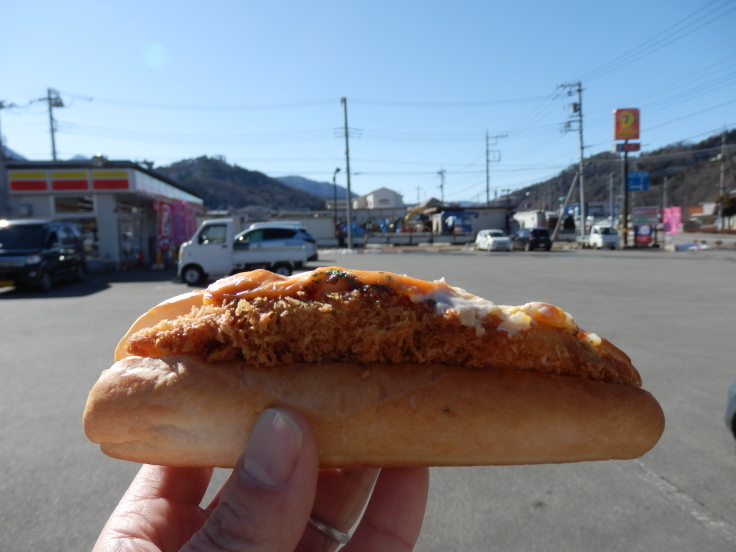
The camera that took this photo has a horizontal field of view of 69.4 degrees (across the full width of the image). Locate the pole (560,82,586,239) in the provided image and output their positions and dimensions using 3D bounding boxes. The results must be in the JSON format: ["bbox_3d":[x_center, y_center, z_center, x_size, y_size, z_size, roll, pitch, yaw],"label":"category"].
[{"bbox_3d":[18.198,-9.912,47.365,2.300,14.270,1.000,-1,5,0],"label":"pole"}]

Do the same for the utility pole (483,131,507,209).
[{"bbox_3d":[16.154,-11.231,67.322,2.750,13.663,0.900,-1,5,0],"label":"utility pole"}]

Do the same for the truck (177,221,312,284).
[{"bbox_3d":[-3.413,-0.719,14.750,3.395,1.780,1.475,-2,5,-2],"label":"truck"}]

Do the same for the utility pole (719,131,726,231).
[{"bbox_3d":[39.274,-10.657,59.000,0.380,11.400,0.380,-2,5,0],"label":"utility pole"}]

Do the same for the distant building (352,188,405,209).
[{"bbox_3d":[1.640,-9.604,83.000,7.200,8.200,7.500,-3,5,-20],"label":"distant building"}]

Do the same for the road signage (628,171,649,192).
[{"bbox_3d":[27.626,-9.635,54.423,2.300,1.980,0.120,-1,5,0],"label":"road signage"}]

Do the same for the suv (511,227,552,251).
[{"bbox_3d":[11.557,-2.631,37.800,1.680,1.620,3.750,-2,5,-5],"label":"suv"}]

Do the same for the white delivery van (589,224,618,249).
[{"bbox_3d":[17.302,-2.897,40.000,1.475,1.800,3.350,-2,5,-7],"label":"white delivery van"}]

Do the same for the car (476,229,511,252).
[{"bbox_3d":[8.767,-2.539,37.177,1.475,1.530,3.395,-1,5,-5],"label":"car"}]

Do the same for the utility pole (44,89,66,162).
[{"bbox_3d":[-24.374,-8.162,41.941,1.600,12.869,1.200,-1,5,0],"label":"utility pole"}]

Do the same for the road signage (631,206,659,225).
[{"bbox_3d":[21.092,-4.587,40.500,2.000,1.330,0.150,-1,5,8],"label":"road signage"}]

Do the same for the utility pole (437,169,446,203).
[{"bbox_3d":[13.600,-13.308,98.253,1.850,12.771,1.300,-1,5,0],"label":"utility pole"}]

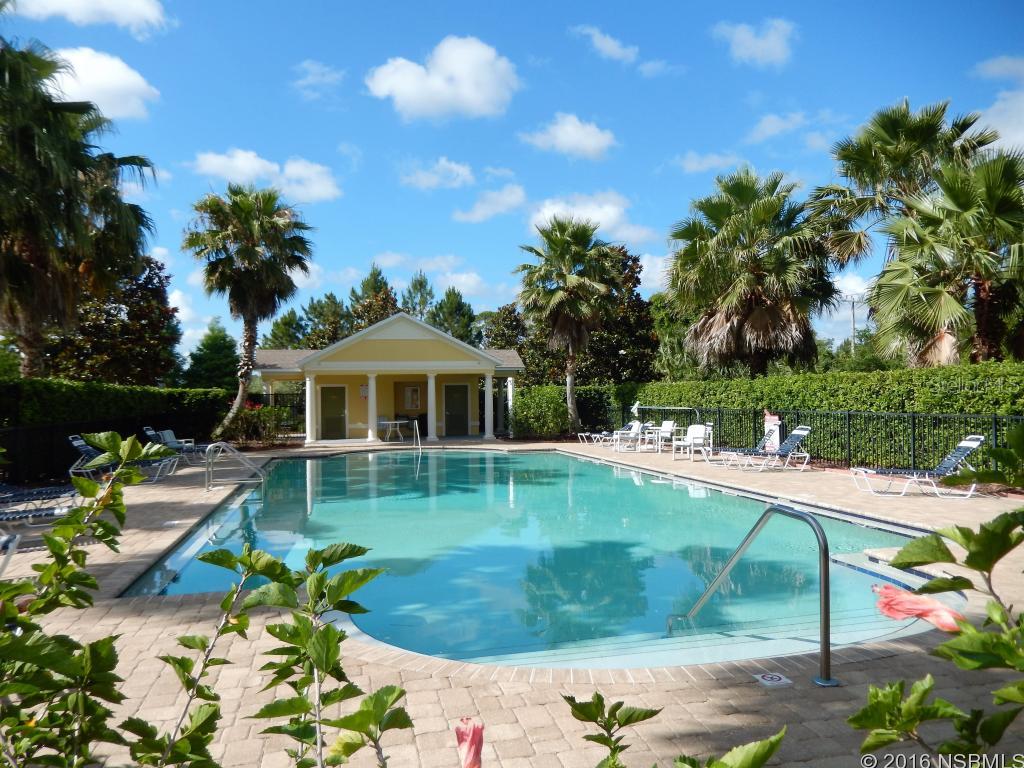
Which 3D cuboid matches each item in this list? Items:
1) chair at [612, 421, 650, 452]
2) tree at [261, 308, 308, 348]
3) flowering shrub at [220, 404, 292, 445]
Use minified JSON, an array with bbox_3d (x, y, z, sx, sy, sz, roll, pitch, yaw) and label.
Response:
[{"bbox_3d":[3.364,1.507,21.072,0.750,0.900,0.650,0,-1,-8],"label":"chair"},{"bbox_3d":[-14.833,-1.100,48.038,4.000,7.630,4.000,-1,-1,0],"label":"tree"},{"bbox_3d":[-9.536,1.512,27.600,2.650,1.500,1.900,-1,-1,0],"label":"flowering shrub"}]

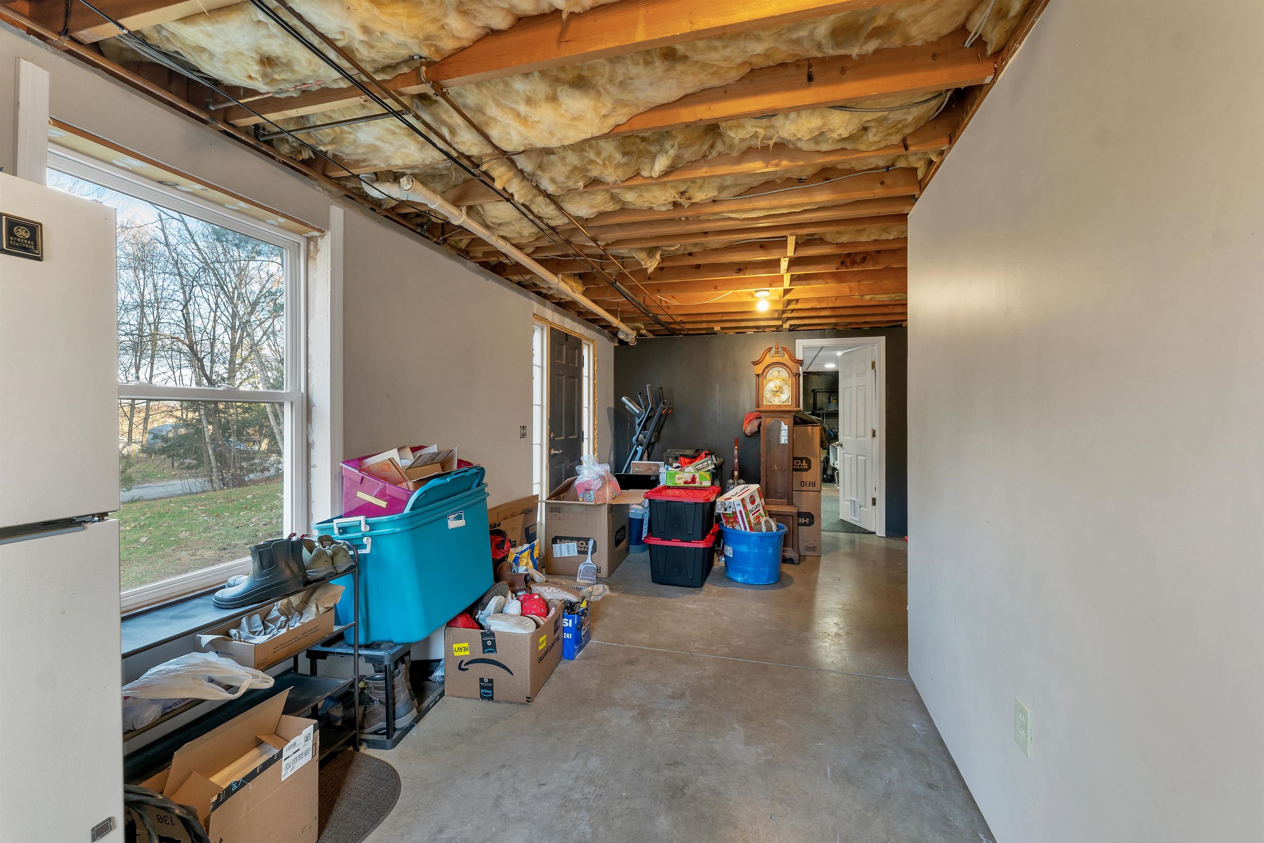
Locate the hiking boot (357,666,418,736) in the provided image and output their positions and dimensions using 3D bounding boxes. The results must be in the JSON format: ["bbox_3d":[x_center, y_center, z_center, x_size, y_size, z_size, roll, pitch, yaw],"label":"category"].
[{"bbox_3d":[-0.993,1.101,1.962,0.260,0.210,0.110,0,1,-17],"label":"hiking boot"}]

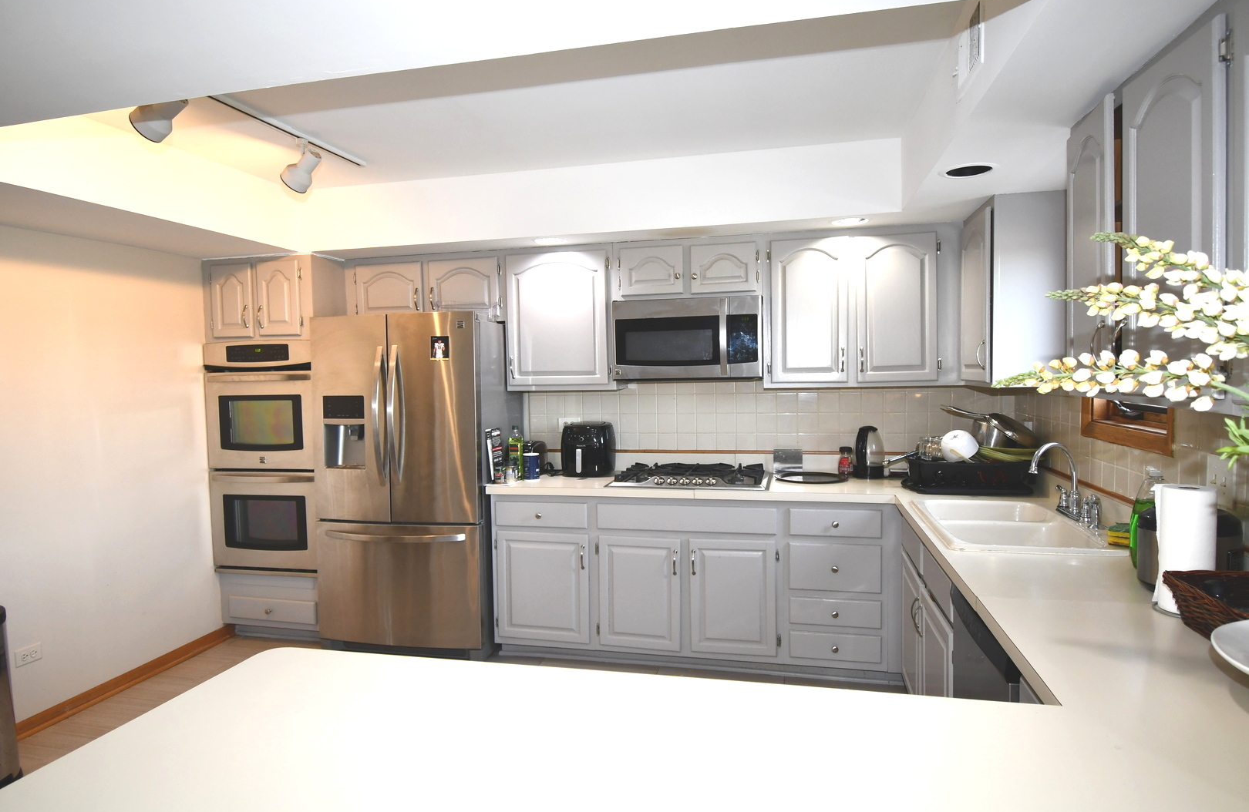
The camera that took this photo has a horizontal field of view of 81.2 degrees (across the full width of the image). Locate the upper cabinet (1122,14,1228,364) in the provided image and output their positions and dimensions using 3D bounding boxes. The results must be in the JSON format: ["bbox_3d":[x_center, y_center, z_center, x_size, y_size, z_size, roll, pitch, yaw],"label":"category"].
[{"bbox_3d":[1.281,-0.375,1.505,0.325,0.715,0.410,0,3,13],"label":"upper cabinet"}]

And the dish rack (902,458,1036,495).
[{"bbox_3d":[1.560,0.313,3.354,0.485,0.137,0.370,0,3,13],"label":"dish rack"}]

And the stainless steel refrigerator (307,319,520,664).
[{"bbox_3d":[-1.084,0.423,3.975,0.900,1.780,0.730,0,3,13],"label":"stainless steel refrigerator"}]

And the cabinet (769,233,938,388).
[{"bbox_3d":[1.141,-0.476,3.684,0.845,0.758,0.325,0,3,13],"label":"cabinet"}]

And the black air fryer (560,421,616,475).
[{"bbox_3d":[-0.199,0.238,3.998,0.260,0.290,0.300,0,3,13],"label":"black air fryer"}]

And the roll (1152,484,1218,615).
[{"bbox_3d":[1.303,0.332,1.699,0.118,0.283,0.118,0,3,13],"label":"roll"}]

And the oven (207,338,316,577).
[{"bbox_3d":[-1.948,0.285,4.277,0.690,1.300,0.570,0,3,13],"label":"oven"}]

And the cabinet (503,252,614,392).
[{"bbox_3d":[-0.314,-0.468,4.033,0.610,0.763,0.325,0,3,13],"label":"cabinet"}]

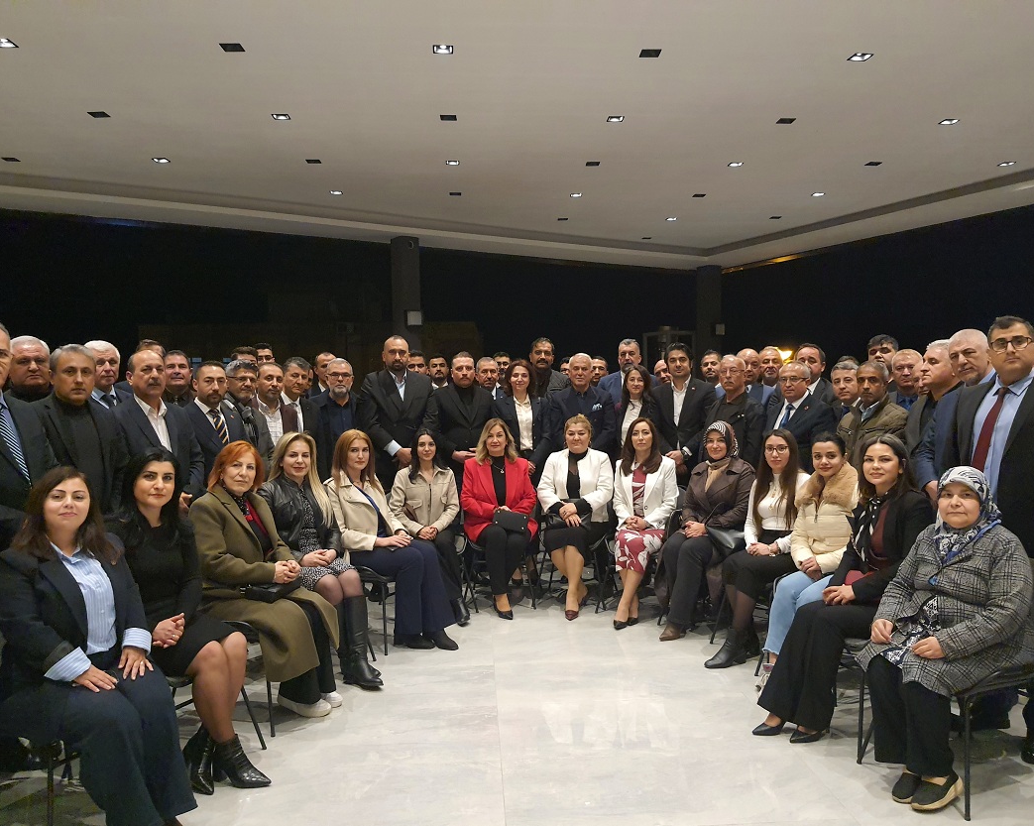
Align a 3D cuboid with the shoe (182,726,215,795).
[{"bbox_3d":[-1.195,1.290,3.130,0.100,0.200,0.250,-1,2,-37],"label":"shoe"}]

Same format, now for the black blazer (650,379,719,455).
[{"bbox_3d":[1.243,0.109,6.100,0.530,0.755,0.300,0,1,9],"label":"black blazer"}]

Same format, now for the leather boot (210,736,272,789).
[{"bbox_3d":[-1.035,1.299,3.124,0.230,0.180,0.090,0,2,16],"label":"leather boot"}]

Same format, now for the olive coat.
[{"bbox_3d":[-1.129,0.763,3.790,0.700,0.820,0.540,1,2,37],"label":"olive coat"}]

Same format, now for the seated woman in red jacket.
[{"bbox_3d":[-0.125,0.681,5.709,0.530,1.270,0.740,-1,1,-3],"label":"seated woman in red jacket"}]

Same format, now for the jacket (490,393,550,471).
[{"bbox_3d":[0.031,0.179,6.307,0.460,0.640,0.270,0,1,-1],"label":"jacket"}]

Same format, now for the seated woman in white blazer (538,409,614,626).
[{"bbox_3d":[0.390,0.664,5.709,0.540,1.295,0.740,0,1,5],"label":"seated woman in white blazer"}]

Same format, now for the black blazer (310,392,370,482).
[{"bbox_3d":[-1.259,0.181,5.900,0.510,0.730,0.300,-1,1,-7],"label":"black blazer"}]

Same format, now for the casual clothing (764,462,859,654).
[{"bbox_3d":[1.571,0.750,4.441,0.480,0.910,0.660,1,2,38],"label":"casual clothing"}]

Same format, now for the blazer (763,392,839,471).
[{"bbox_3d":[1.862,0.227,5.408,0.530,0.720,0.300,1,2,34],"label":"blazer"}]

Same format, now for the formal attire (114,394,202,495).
[{"bbox_3d":[-1.858,0.267,4.258,0.520,0.720,0.300,-2,2,-36],"label":"formal attire"}]

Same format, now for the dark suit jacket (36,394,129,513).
[{"bbox_3d":[-1.898,0.283,3.628,0.520,0.720,0.300,-2,2,-36],"label":"dark suit jacket"}]

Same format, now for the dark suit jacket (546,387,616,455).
[{"bbox_3d":[0.483,0.129,6.200,0.550,0.740,0.300,0,1,3],"label":"dark suit jacket"}]

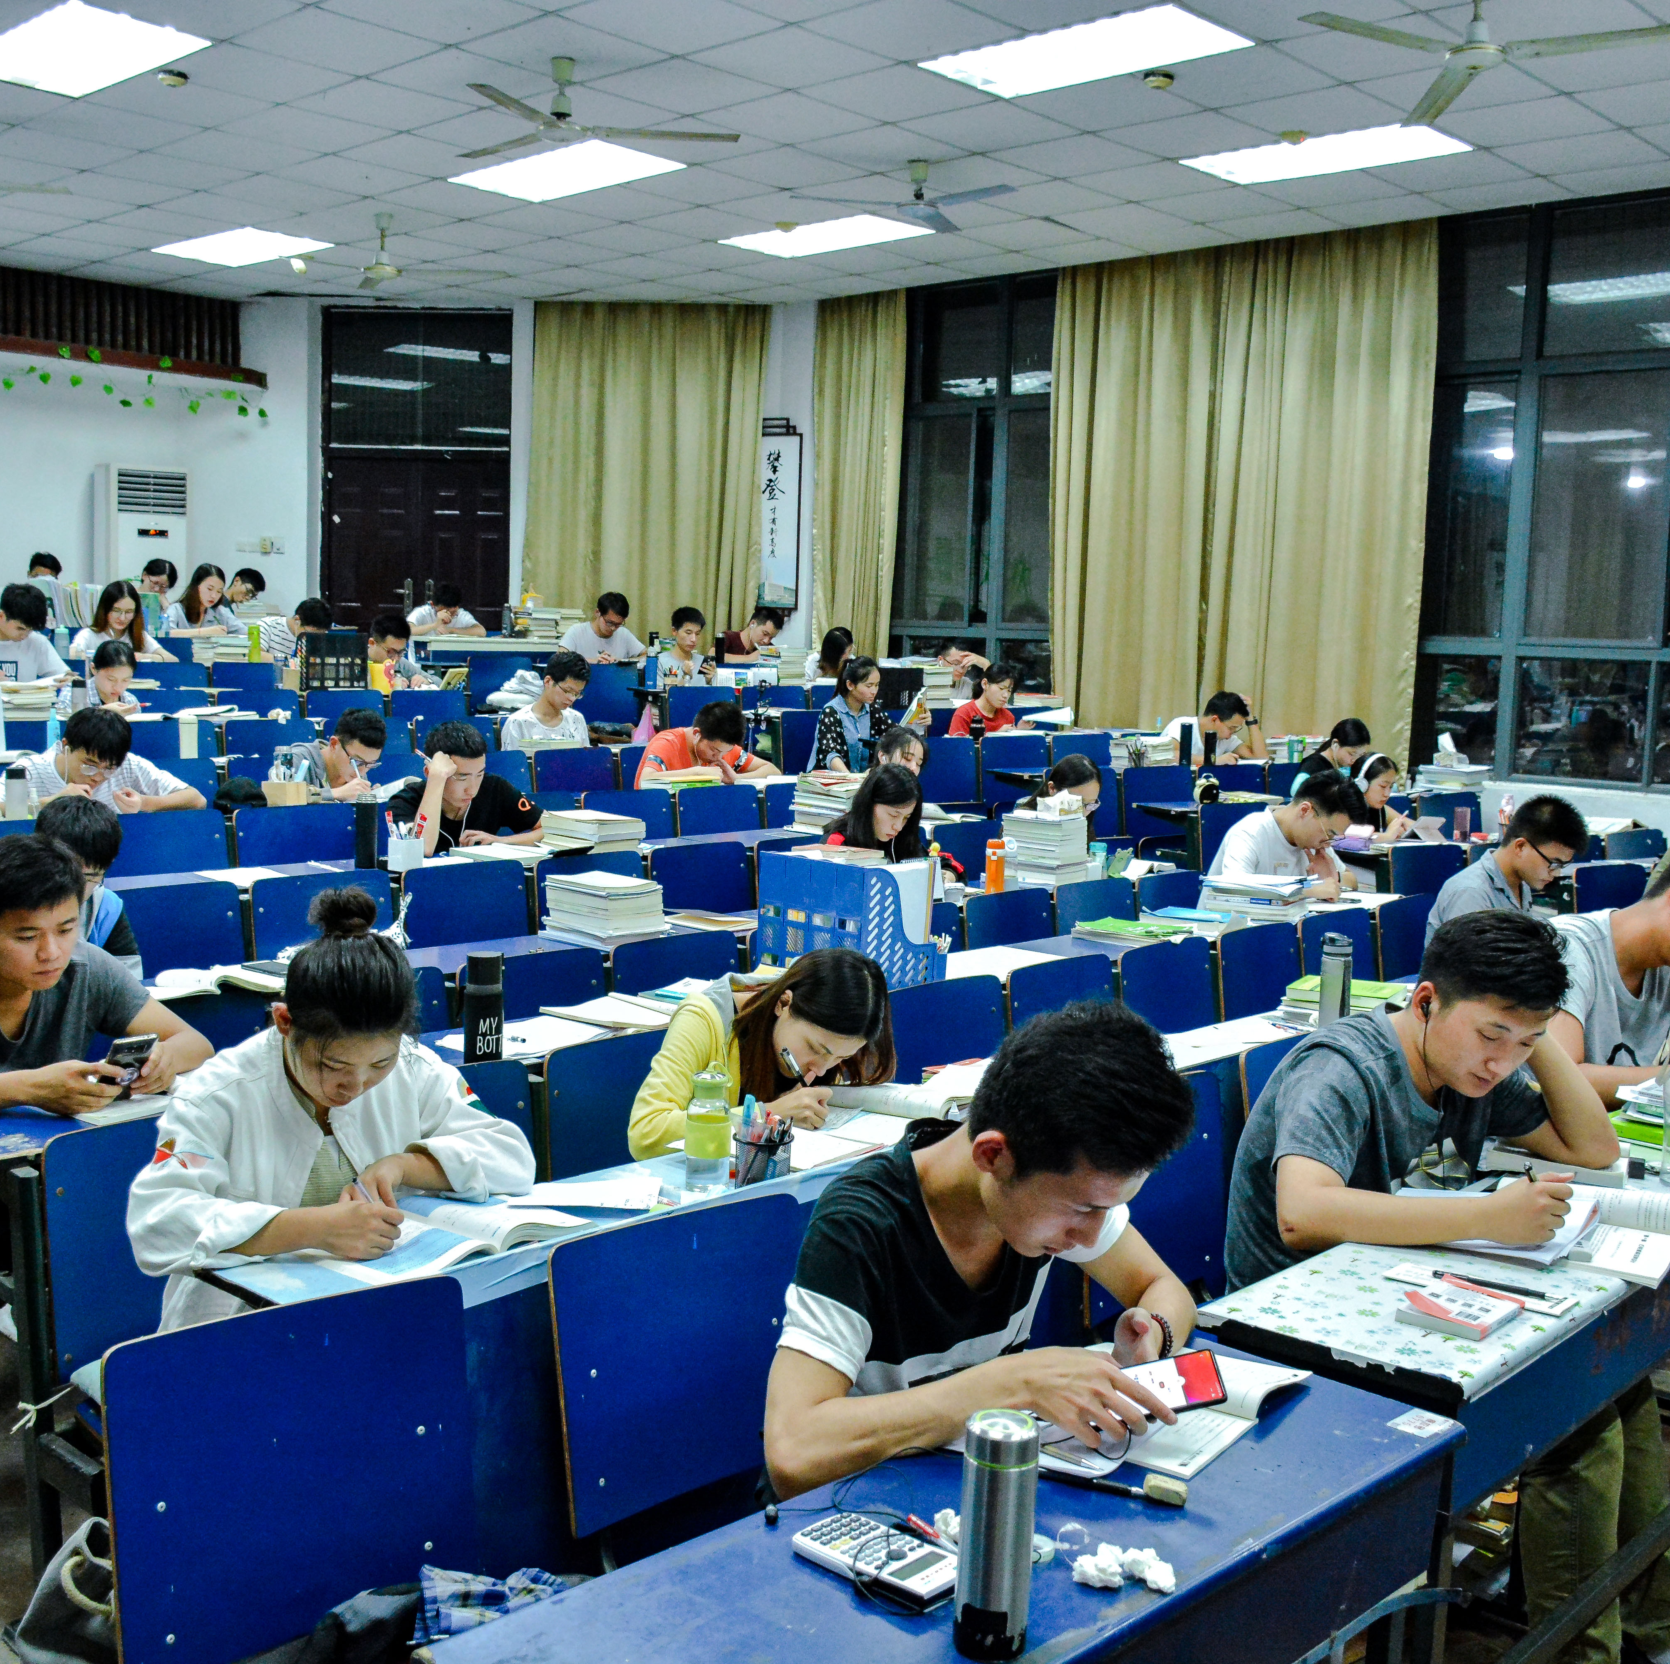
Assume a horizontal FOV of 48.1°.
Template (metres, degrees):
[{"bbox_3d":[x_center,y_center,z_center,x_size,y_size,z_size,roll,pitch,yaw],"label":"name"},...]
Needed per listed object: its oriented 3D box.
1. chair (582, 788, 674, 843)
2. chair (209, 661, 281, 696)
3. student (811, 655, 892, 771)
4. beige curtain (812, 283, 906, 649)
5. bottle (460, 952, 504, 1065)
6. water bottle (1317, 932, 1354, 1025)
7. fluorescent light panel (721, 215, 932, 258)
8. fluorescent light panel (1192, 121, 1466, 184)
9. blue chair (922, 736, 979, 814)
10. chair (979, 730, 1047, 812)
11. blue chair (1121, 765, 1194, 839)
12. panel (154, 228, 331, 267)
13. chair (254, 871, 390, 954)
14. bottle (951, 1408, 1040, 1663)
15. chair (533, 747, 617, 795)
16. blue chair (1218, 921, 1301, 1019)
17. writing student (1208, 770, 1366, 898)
[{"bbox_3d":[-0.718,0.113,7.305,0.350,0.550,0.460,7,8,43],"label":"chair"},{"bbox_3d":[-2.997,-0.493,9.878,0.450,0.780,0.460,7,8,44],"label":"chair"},{"bbox_3d":[0.094,-0.388,10.007,0.470,1.117,0.680,-3,7,-36],"label":"student"},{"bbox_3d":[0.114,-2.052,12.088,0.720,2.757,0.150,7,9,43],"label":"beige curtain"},{"bbox_3d":[-0.711,0.358,3.780,0.077,0.224,0.077,1,6,0],"label":"bottle"},{"bbox_3d":[1.156,0.341,4.304,0.073,0.234,0.075,7,8,43],"label":"water bottle"},{"bbox_3d":[-0.049,-3.258,10.201,1.170,0.070,0.570,7,9,43],"label":"fluorescent light panel"},{"bbox_3d":[2.141,-3.004,8.218,1.190,0.060,0.590,7,8,43],"label":"fluorescent light panel"},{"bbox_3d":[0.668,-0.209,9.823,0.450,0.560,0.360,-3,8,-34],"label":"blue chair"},{"bbox_3d":[1.052,-0.096,9.888,0.470,0.790,0.420,-3,7,-33],"label":"chair"},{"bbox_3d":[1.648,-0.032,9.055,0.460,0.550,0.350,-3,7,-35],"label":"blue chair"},{"bbox_3d":[-3.489,-3.453,11.007,1.200,0.080,0.600,7,8,43],"label":"panel"},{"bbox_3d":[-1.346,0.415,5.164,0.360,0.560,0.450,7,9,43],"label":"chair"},{"bbox_3d":[0.140,0.616,1.645,0.066,0.203,0.066,1,6,0],"label":"bottle"},{"bbox_3d":[-0.926,0.080,7.463,0.450,0.790,0.430,7,8,43],"label":"chair"},{"bbox_3d":[1.411,0.695,5.621,0.420,0.790,0.470,7,8,43],"label":"blue chair"},{"bbox_3d":[1.484,0.395,6.205,0.700,1.200,0.520,7,9,43],"label":"writing student"}]

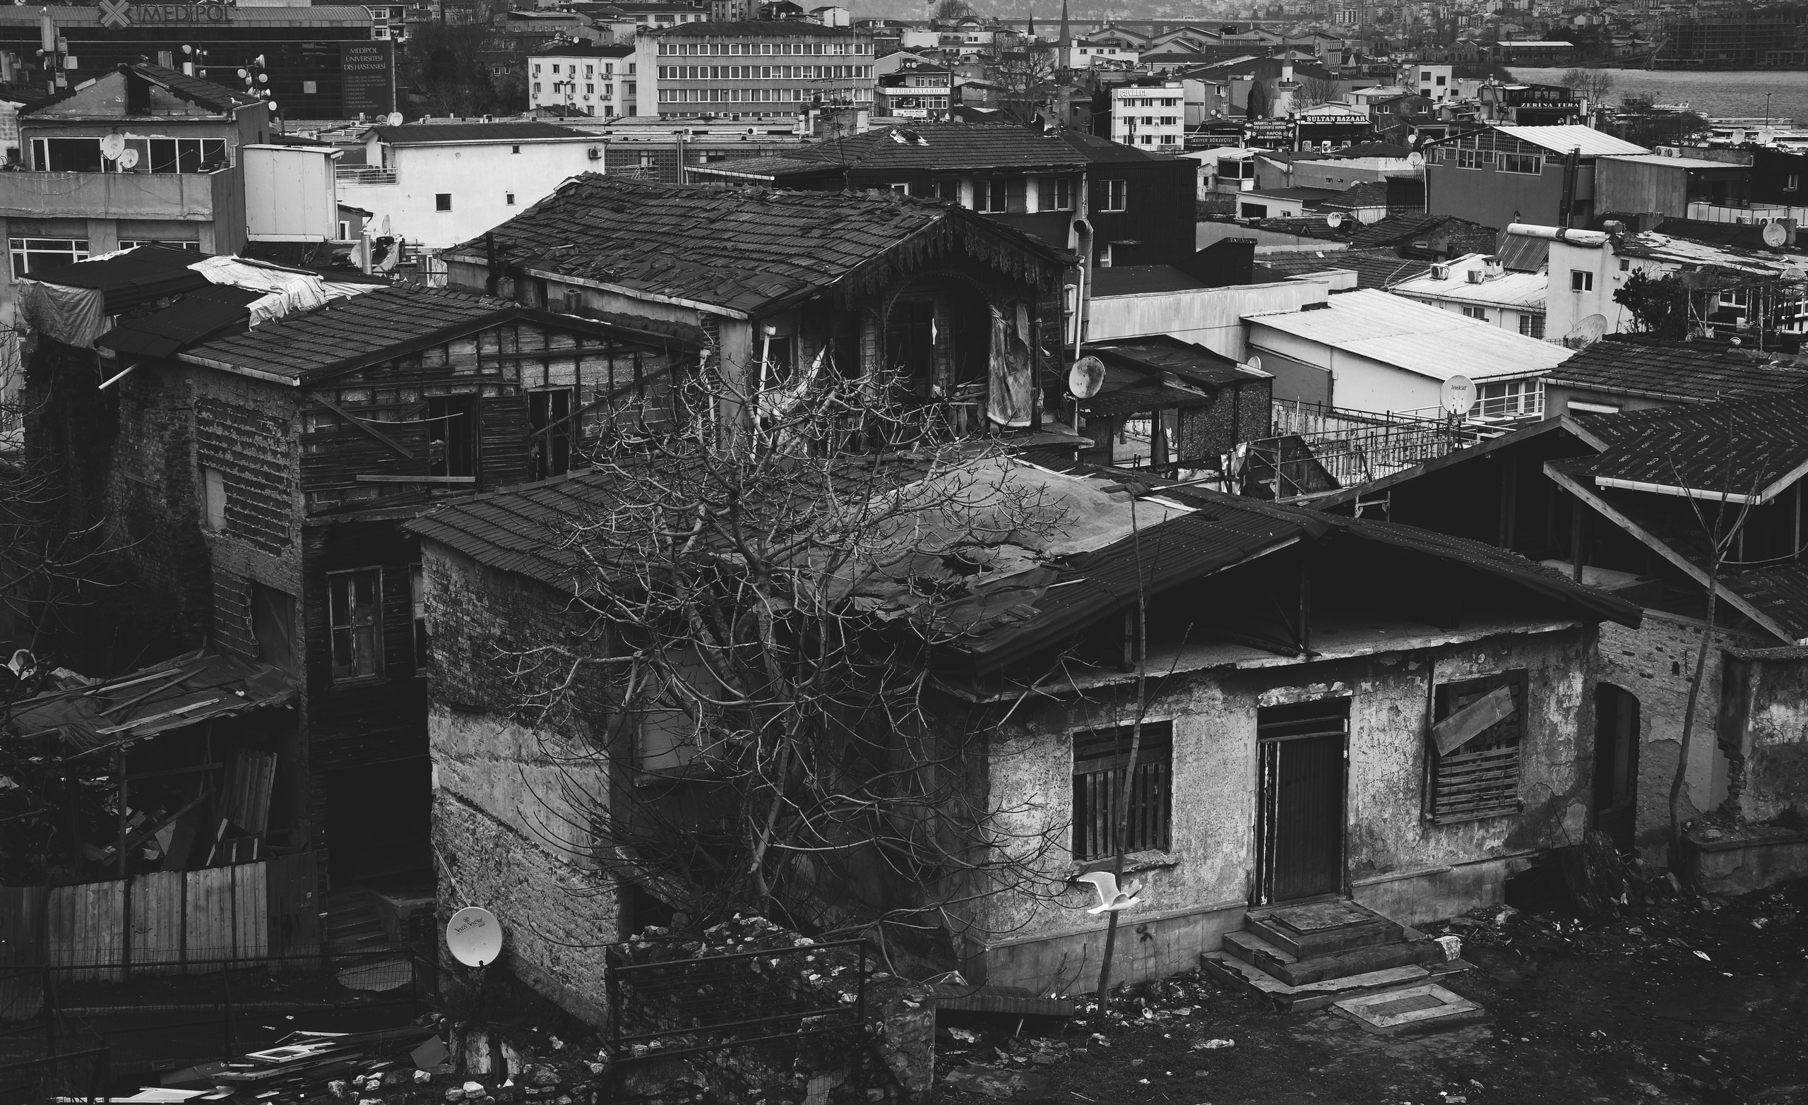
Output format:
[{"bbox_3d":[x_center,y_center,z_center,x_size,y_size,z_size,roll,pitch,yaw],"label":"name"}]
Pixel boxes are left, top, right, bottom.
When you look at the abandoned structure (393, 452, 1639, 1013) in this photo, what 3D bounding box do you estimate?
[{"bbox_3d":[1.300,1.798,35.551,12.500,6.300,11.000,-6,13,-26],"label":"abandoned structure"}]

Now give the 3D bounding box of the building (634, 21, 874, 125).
[{"bbox_3d":[-22.800,-68.847,391.235,34.000,18.000,14.000,-1,12,-7],"label":"building"}]

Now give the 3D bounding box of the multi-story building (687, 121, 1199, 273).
[{"bbox_3d":[2.000,-15.034,124.597,21.000,10.000,11.500,-5,13,-21],"label":"multi-story building"}]

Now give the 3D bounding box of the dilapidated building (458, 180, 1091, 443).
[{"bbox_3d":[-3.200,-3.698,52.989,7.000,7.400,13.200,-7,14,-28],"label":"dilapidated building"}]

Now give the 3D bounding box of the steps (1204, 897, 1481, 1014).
[{"bbox_3d":[5.144,4.709,31.619,2.650,0.650,1.800,-6,13,-24],"label":"steps"}]

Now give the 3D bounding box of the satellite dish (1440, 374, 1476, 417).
[{"bbox_3d":[11.234,-3.193,54.000,0.760,0.840,0.380,1,12,5],"label":"satellite dish"}]

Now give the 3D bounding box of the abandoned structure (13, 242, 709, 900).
[{"bbox_3d":[-10.100,-0.604,48.535,7.400,9.600,12.400,-7,14,-31],"label":"abandoned structure"}]

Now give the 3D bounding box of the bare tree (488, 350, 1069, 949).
[{"bbox_3d":[-1.383,1.133,31.200,6.400,6.700,5.600,0,12,0],"label":"bare tree"}]

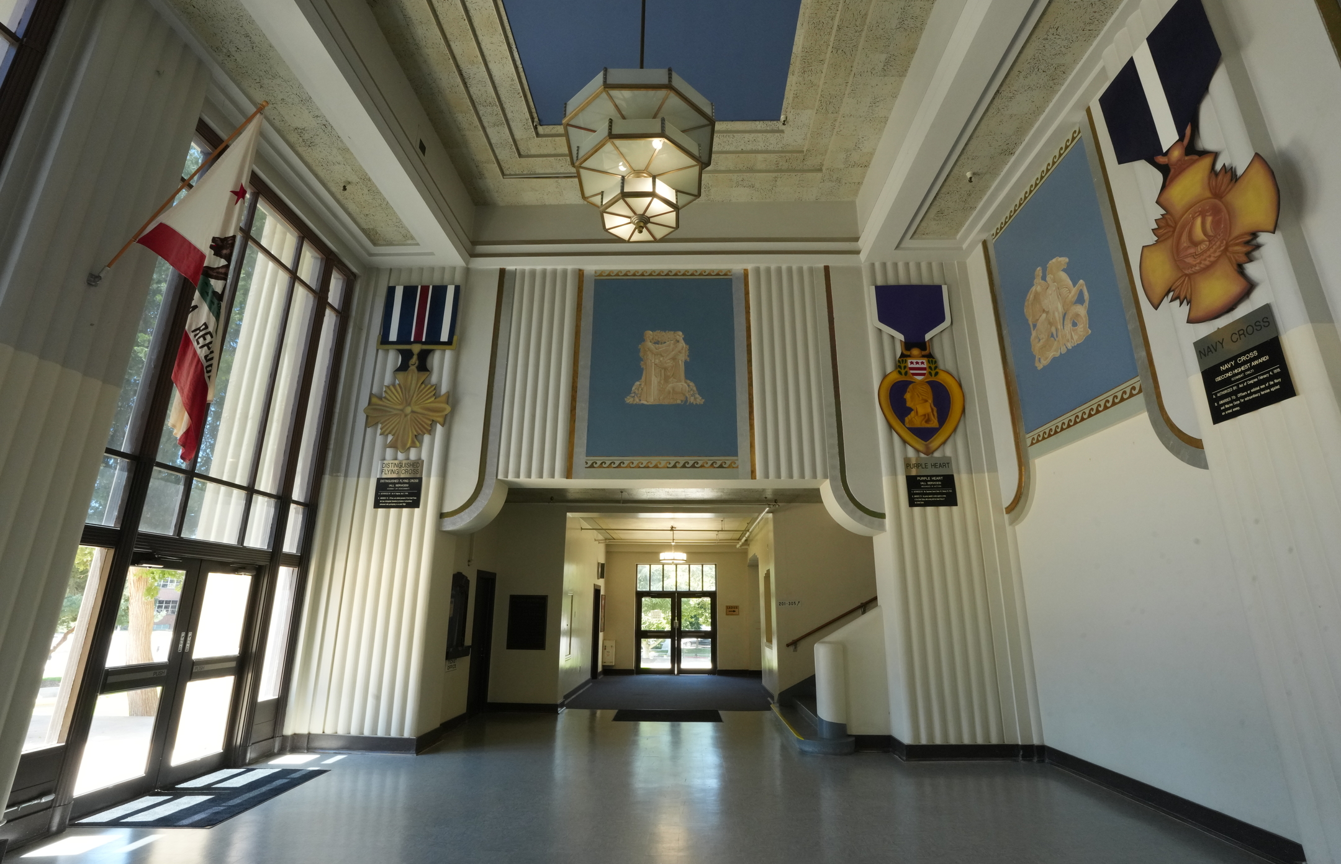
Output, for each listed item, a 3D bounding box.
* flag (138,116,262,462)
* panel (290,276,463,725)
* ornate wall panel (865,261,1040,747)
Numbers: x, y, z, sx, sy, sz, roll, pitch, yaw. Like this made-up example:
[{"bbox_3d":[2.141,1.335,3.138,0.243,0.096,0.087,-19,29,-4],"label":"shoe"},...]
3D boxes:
[{"bbox_3d":[-4.012,-1.319,4.871,0.950,3.250,0.380,0,-16,2],"label":"flag"},{"bbox_3d":[-3.876,0.621,8.266,1.583,6.505,0.250,0,-16,2],"label":"panel"},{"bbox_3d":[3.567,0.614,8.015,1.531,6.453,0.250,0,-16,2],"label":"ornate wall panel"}]

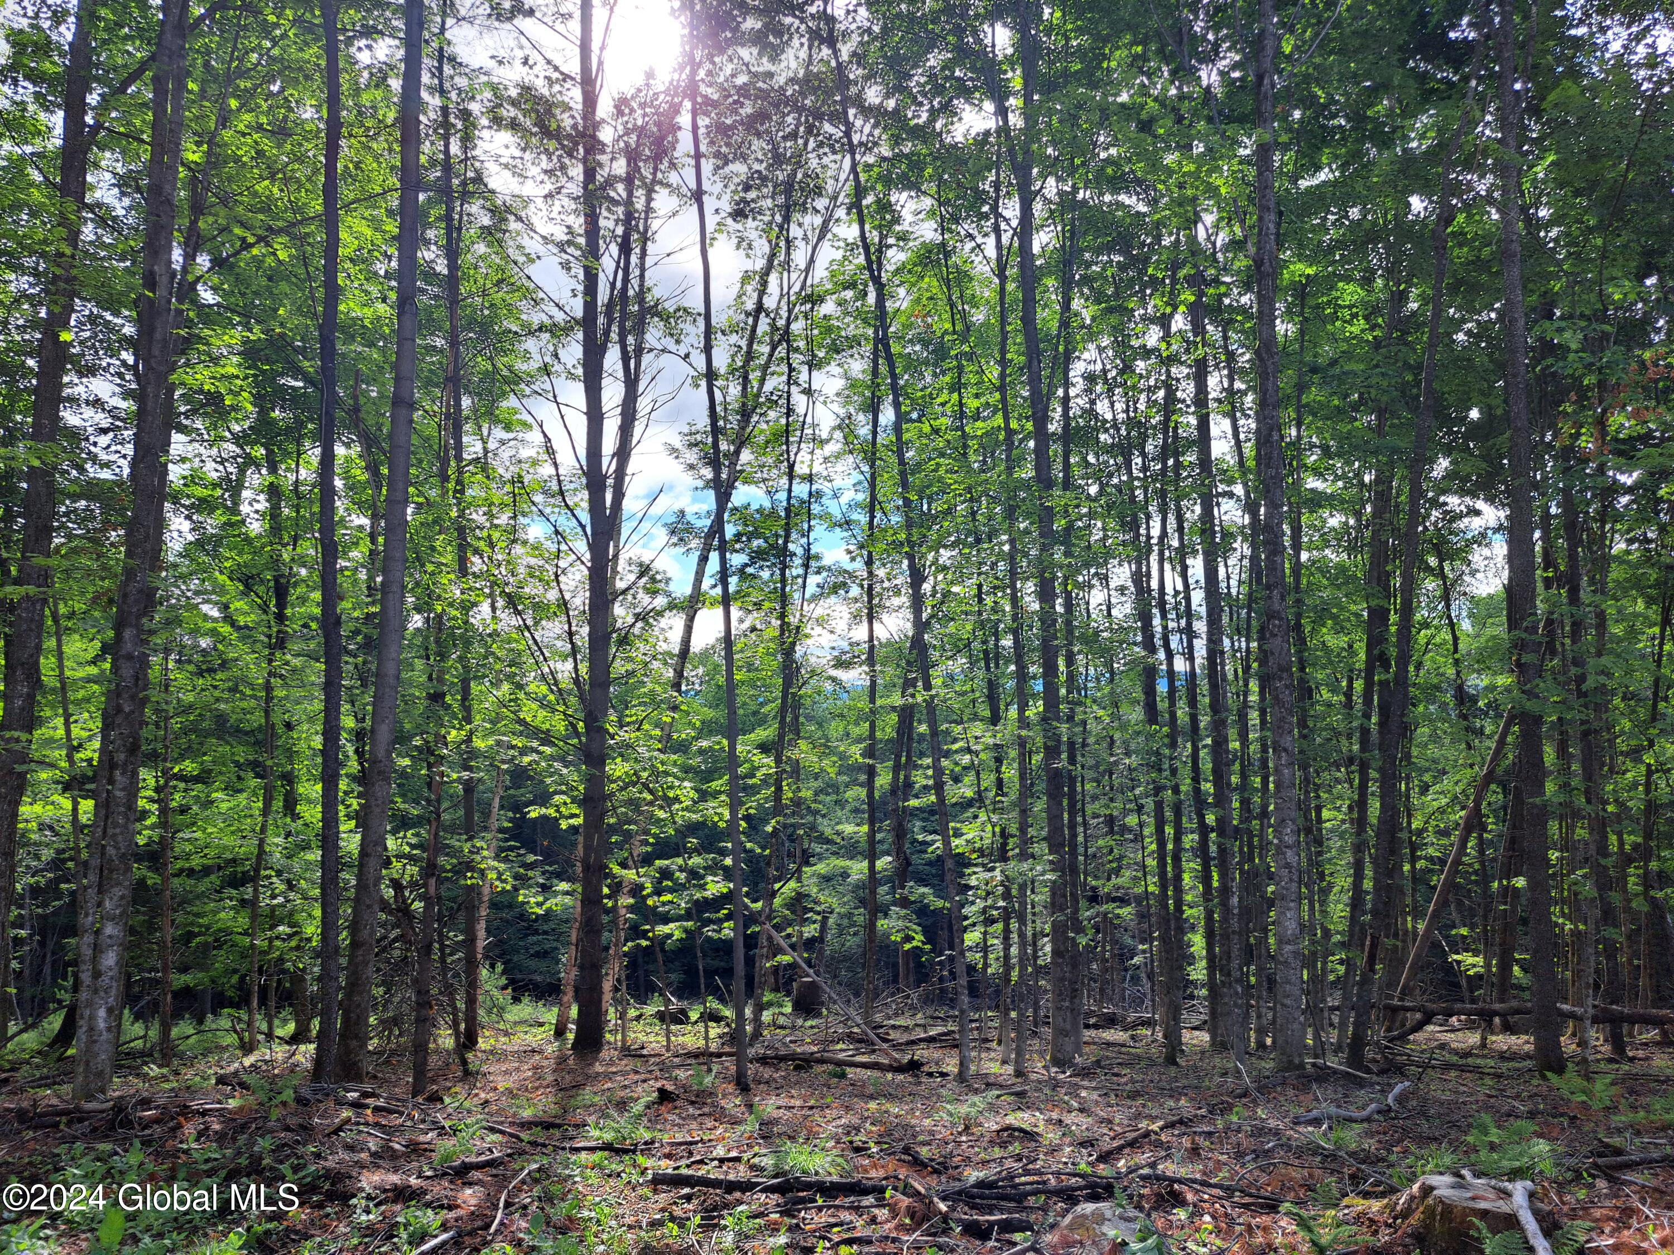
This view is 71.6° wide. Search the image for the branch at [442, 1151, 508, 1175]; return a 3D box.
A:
[{"bbox_3d":[-1.818,2.680,5.841,0.332,0.060,0.070,5,-7,-40],"label":"branch"}]

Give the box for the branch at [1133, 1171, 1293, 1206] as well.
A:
[{"bbox_3d":[1.775,2.626,5.488,0.684,0.070,0.070,-3,-6,30],"label":"branch"}]

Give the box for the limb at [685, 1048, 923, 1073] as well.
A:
[{"bbox_3d":[-0.270,3.173,8.666,1.812,0.150,0.160,-1,-6,14],"label":"limb"}]

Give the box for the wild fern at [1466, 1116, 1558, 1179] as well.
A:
[{"bbox_3d":[3.488,2.636,6.005,0.450,0.260,0.420,0,-5,0],"label":"wild fern"}]

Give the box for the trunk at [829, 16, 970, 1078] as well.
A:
[{"bbox_3d":[0.436,-0.758,8.449,0.220,7.889,0.160,-7,-5,-1],"label":"trunk"}]

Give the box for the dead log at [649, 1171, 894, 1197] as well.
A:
[{"bbox_3d":[-0.312,2.610,5.456,1.157,0.070,0.080,0,-6,6],"label":"dead log"}]

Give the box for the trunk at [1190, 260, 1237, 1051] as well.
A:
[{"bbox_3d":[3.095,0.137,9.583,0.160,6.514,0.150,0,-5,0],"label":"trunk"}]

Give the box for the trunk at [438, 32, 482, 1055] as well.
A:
[{"bbox_3d":[-3.091,-0.874,9.446,0.140,8.414,0.130,-3,-5,0],"label":"trunk"}]

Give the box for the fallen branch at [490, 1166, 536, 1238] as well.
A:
[{"bbox_3d":[-1.472,2.578,5.316,0.130,0.070,0.895,1,-6,-6],"label":"fallen branch"}]

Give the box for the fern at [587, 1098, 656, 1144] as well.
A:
[{"bbox_3d":[-1.216,2.742,6.534,0.360,0.200,0.320,0,-5,0],"label":"fern"}]

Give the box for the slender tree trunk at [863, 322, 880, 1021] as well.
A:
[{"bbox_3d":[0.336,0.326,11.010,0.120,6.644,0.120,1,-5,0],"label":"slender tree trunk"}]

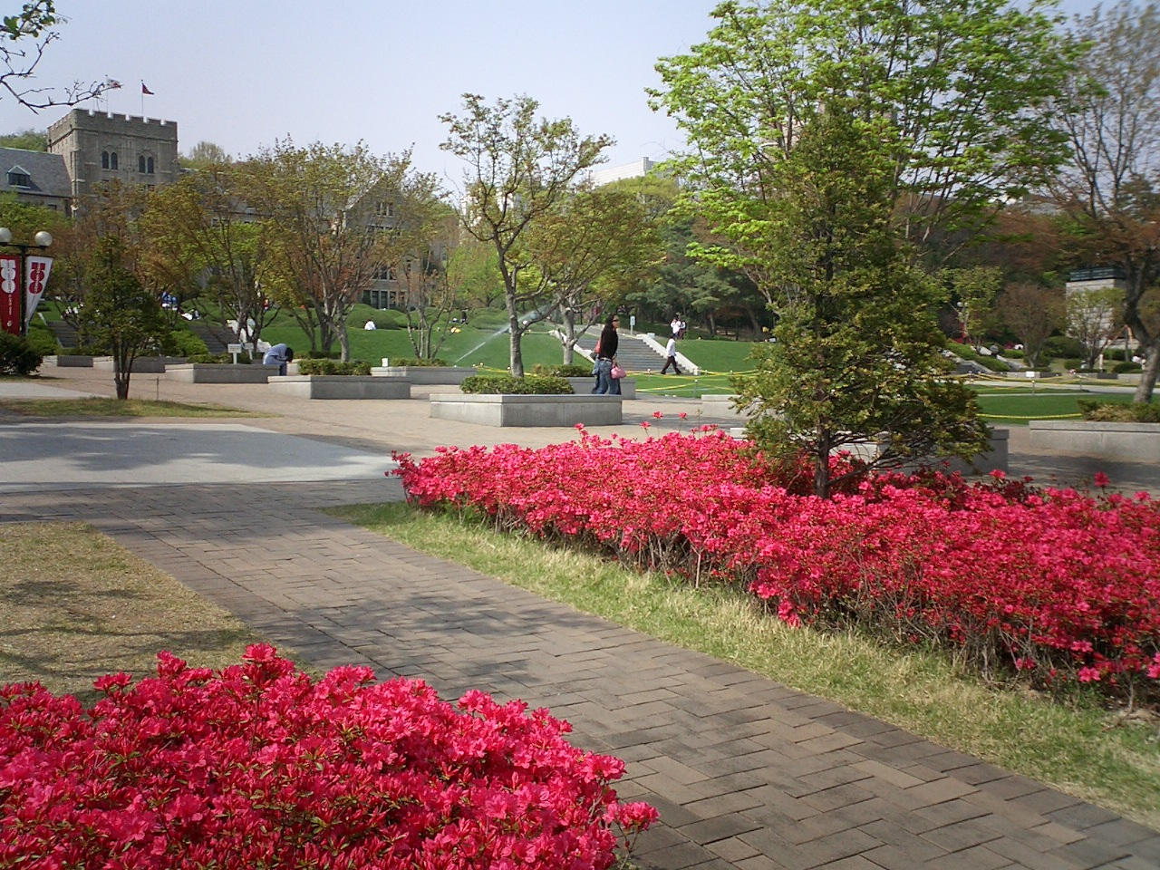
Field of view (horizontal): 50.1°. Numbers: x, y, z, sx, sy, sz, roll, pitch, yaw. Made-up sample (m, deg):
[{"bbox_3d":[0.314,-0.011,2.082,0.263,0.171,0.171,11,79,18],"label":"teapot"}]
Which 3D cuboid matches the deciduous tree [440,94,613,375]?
[{"bbox_3d":[-0.790,-2.740,17.950,2.500,4.300,2.500,0,2,0],"label":"deciduous tree"}]

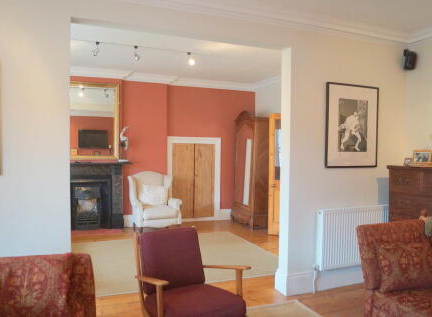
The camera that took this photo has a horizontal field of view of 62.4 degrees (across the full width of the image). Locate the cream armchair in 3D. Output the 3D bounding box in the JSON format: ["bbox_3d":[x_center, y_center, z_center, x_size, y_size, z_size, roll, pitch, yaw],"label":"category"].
[{"bbox_3d":[-1.027,0.716,6.119,0.800,0.993,0.700,0,2,-26],"label":"cream armchair"}]

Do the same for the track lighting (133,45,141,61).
[{"bbox_3d":[-0.997,-1.324,4.474,0.095,0.200,0.095,-1,3,-36],"label":"track lighting"}]

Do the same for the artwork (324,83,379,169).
[{"bbox_3d":[1.406,-0.323,3.640,0.655,0.830,0.030,0,2,-20],"label":"artwork"}]

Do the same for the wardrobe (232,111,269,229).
[{"bbox_3d":[0.685,0.189,6.554,0.490,2.066,0.900,0,2,-20],"label":"wardrobe"}]

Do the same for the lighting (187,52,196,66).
[{"bbox_3d":[-0.324,-1.304,4.715,0.110,0.180,0.110,0,2,-11],"label":"lighting"}]

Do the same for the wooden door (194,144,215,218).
[{"bbox_3d":[-0.210,0.436,6.761,0.400,1.390,0.040,0,2,-20],"label":"wooden door"}]

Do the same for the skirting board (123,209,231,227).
[{"bbox_3d":[-0.673,1.103,6.584,2.103,0.210,0.040,0,2,-20],"label":"skirting board"}]

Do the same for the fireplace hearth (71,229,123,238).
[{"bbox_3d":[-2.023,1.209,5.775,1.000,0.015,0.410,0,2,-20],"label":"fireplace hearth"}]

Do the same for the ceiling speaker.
[{"bbox_3d":[2.017,-1.026,3.708,0.110,0.200,0.120,1,11,4],"label":"ceiling speaker"}]

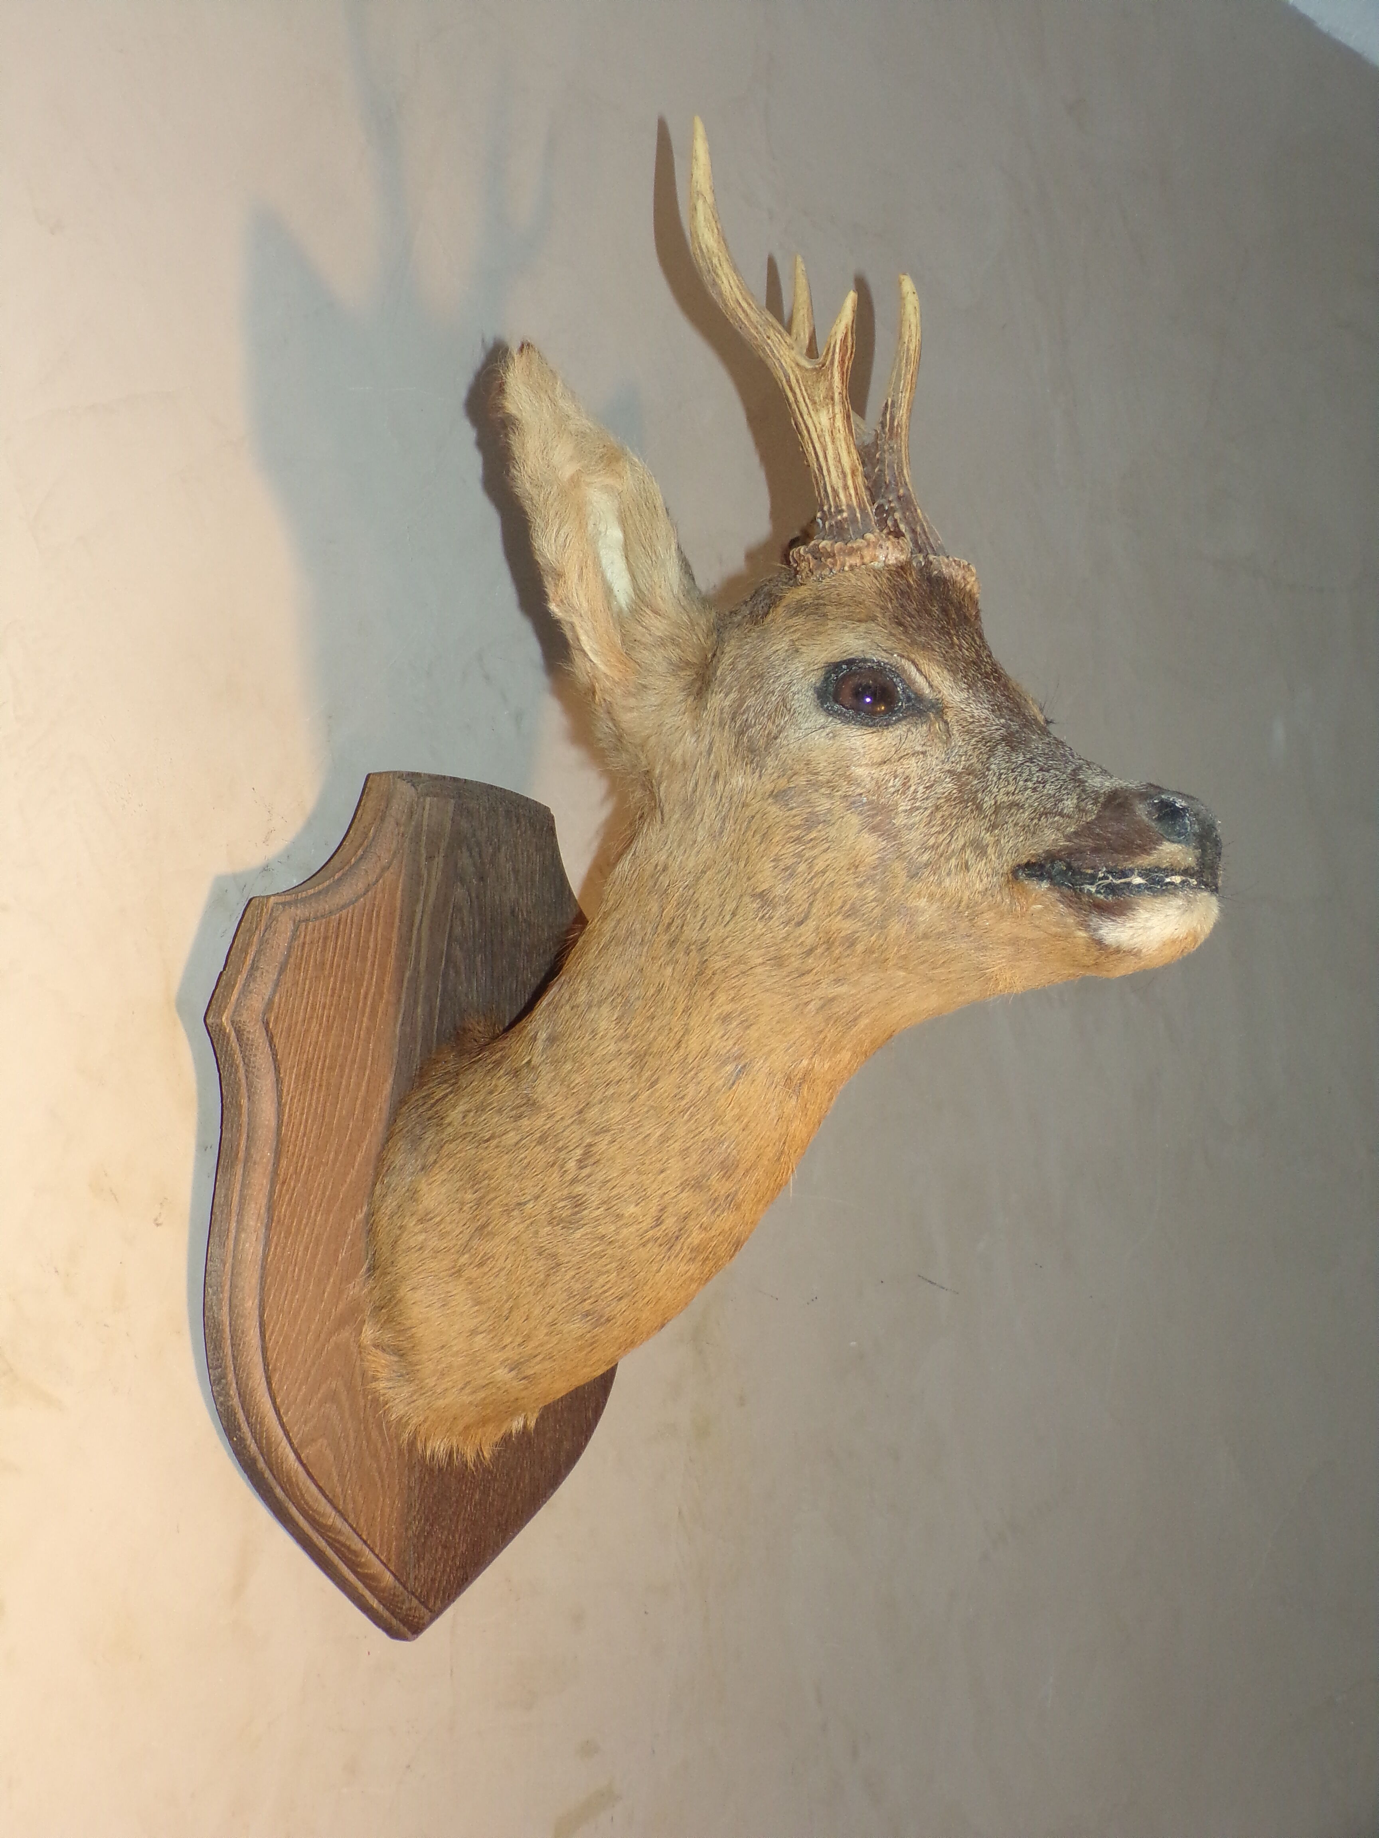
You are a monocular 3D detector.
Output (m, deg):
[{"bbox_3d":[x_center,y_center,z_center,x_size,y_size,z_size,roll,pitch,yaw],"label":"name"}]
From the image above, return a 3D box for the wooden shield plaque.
[{"bbox_3d":[-0.100,0.117,1.220,0.021,0.352,0.242,-1,-6,42],"label":"wooden shield plaque"}]

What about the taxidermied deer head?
[{"bbox_3d":[0.046,-0.037,1.107,0.352,0.512,0.240,-1,-6,42],"label":"taxidermied deer head"}]

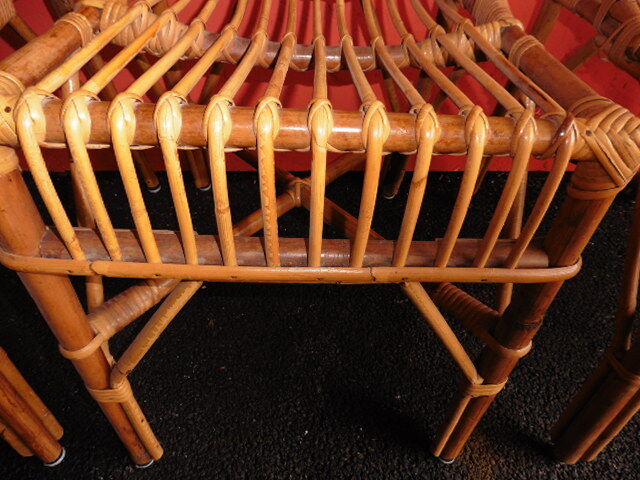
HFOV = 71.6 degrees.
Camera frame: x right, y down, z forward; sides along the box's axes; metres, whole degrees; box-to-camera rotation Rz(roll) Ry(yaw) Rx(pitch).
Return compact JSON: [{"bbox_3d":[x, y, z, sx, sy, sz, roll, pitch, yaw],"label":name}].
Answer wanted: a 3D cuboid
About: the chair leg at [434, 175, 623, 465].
[{"bbox_3d":[0.179,0.134,0.459,0.038,0.447,0.036,1,41,-3],"label":"chair leg"}]

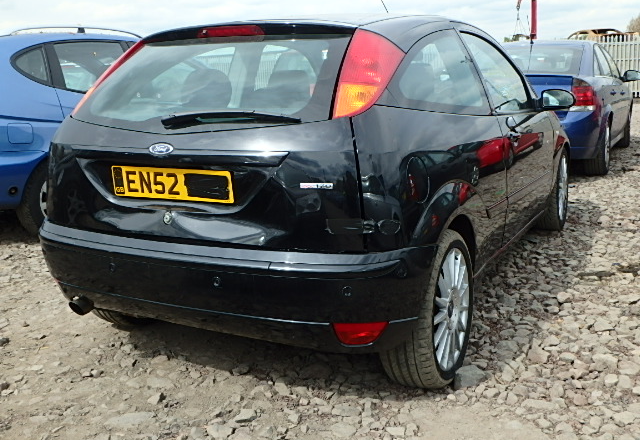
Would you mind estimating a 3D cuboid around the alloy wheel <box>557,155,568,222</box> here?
[{"bbox_3d":[1.670,-0.234,4.791,0.190,0.456,0.456,5,15,28],"label":"alloy wheel"}]

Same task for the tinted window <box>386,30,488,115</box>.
[{"bbox_3d":[0.423,-0.528,2.435,0.055,0.385,0.970,-19,2,33],"label":"tinted window"}]

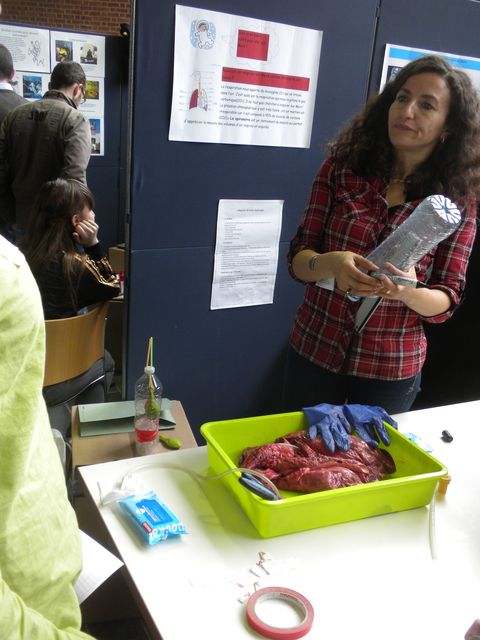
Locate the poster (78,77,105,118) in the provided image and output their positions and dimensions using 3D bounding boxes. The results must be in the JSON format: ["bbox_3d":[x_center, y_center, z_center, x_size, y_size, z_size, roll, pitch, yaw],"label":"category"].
[{"bbox_3d":[-0.872,-1.209,3.705,0.297,0.210,0.010,-8,22,-32],"label":"poster"}]

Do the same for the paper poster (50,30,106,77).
[{"bbox_3d":[-0.857,-1.409,3.638,0.297,0.210,0.010,-8,22,-32],"label":"paper poster"}]

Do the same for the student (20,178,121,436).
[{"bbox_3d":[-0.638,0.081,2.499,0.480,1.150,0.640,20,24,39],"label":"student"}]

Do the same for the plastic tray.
[{"bbox_3d":[0.158,0.291,1.371,0.390,0.085,0.300,-4,20,-23],"label":"plastic tray"}]

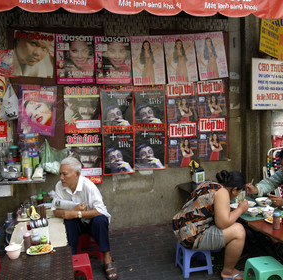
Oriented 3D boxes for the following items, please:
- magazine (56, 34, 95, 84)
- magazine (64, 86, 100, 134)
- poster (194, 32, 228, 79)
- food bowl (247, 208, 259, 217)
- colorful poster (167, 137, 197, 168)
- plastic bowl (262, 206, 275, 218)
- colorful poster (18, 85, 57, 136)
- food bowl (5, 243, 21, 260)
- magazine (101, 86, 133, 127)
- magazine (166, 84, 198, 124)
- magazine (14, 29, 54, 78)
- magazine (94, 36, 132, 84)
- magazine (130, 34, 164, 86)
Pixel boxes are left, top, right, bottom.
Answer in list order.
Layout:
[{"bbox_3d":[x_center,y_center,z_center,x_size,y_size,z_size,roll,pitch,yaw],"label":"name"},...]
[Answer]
[{"bbox_3d":[-0.717,-0.884,3.607,0.408,0.537,0.010,-3,5,-15],"label":"magazine"},{"bbox_3d":[-0.670,-0.340,3.745,0.401,0.526,0.020,-1,3,-11],"label":"magazine"},{"bbox_3d":[0.871,-1.034,4.029,0.365,0.561,0.020,-9,4,-11],"label":"poster"},{"bbox_3d":[0.964,0.624,2.810,0.108,0.058,0.108,-2,5,0],"label":"food bowl"},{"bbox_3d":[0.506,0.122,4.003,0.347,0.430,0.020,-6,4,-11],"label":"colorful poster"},{"bbox_3d":[1.079,0.615,2.779,0.115,0.075,0.115,-2,5,0],"label":"plastic bowl"},{"bbox_3d":[-1.159,-0.327,3.646,0.399,0.550,0.020,3,2,-12],"label":"colorful poster"},{"bbox_3d":[-0.807,0.705,2.061,0.110,0.080,0.110,-2,5,0],"label":"food bowl"},{"bbox_3d":[-0.270,-0.365,3.765,0.374,0.541,0.010,-3,5,-15],"label":"magazine"},{"bbox_3d":[0.496,-0.439,3.978,0.369,0.471,0.020,-4,3,-11],"label":"magazine"},{"bbox_3d":[-1.190,-0.942,3.614,0.437,0.493,0.020,4,2,-12],"label":"magazine"},{"bbox_3d":[-0.314,-0.904,3.715,0.415,0.539,0.010,-4,5,-15],"label":"magazine"},{"bbox_3d":[0.084,-0.921,3.822,0.393,0.562,0.010,-5,5,-15],"label":"magazine"}]

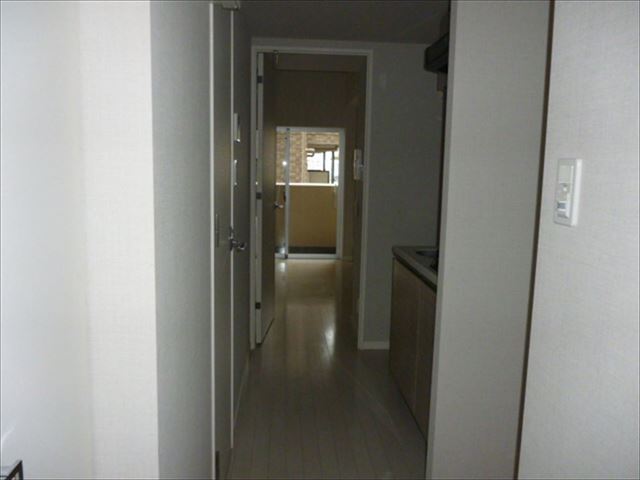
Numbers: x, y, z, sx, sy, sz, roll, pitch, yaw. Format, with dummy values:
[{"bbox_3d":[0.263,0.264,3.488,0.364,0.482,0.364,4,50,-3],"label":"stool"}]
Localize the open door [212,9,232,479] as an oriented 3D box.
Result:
[{"bbox_3d":[-0.376,-0.006,1.939,0.040,2.000,0.620,1,7,-4],"label":"open door"}]

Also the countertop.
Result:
[{"bbox_3d":[0.763,0.147,2.589,0.560,0.045,1.200,1,7,-4],"label":"countertop"}]

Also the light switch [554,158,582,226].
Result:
[{"bbox_3d":[0.457,-0.089,0.964,0.012,0.120,0.070,1,7,-4],"label":"light switch"}]

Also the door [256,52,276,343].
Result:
[{"bbox_3d":[-0.406,-0.300,4.017,0.037,2.030,0.700,2,7,3],"label":"door"}]

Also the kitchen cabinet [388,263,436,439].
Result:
[{"bbox_3d":[0.759,0.547,2.641,0.550,0.770,1.200,1,7,-4],"label":"kitchen cabinet"}]

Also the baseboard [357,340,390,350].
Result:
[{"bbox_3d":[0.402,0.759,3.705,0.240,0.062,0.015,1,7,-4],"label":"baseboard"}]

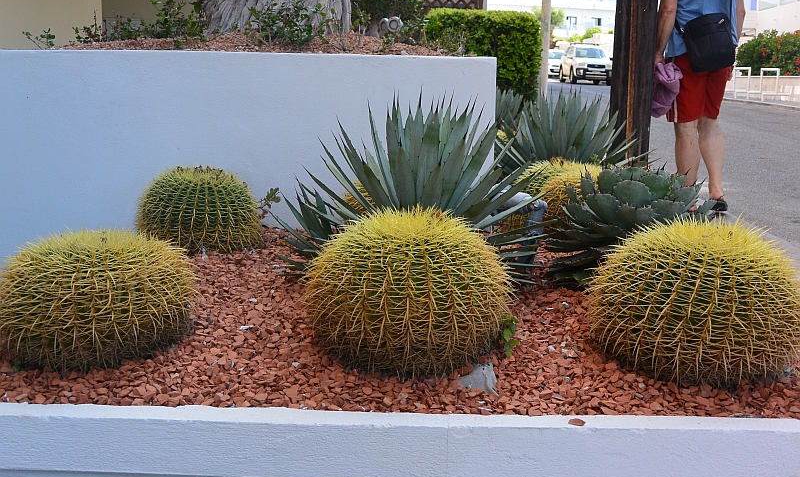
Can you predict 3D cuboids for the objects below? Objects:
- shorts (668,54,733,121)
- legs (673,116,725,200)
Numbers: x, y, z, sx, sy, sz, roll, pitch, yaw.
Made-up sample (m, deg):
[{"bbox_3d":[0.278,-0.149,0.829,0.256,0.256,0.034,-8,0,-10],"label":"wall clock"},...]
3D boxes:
[{"bbox_3d":[1.663,-0.852,4.950,0.390,0.420,0.290,1,10,3],"label":"shorts"},{"bbox_3d":[1.690,-0.442,5.030,0.300,0.490,0.230,1,10,3],"label":"legs"}]

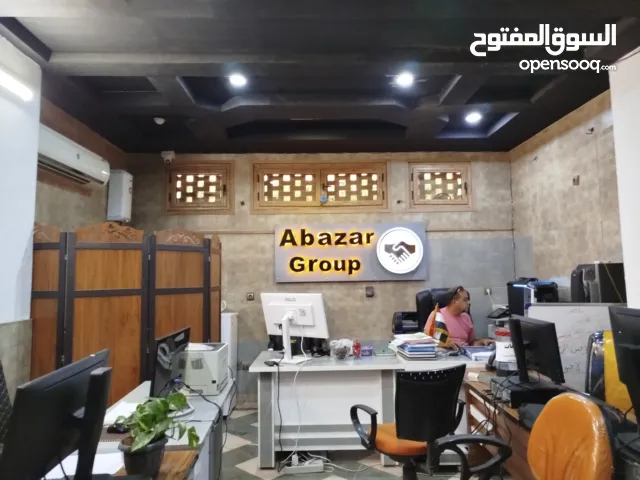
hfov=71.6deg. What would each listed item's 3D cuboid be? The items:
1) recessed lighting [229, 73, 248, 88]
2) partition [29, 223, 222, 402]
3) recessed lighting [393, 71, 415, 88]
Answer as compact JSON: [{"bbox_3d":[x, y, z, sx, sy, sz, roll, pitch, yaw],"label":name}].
[{"bbox_3d":[-0.607,-1.196,3.309,0.140,0.040,0.140,-1,-5,-1],"label":"recessed lighting"},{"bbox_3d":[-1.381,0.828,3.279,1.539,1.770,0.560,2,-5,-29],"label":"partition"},{"bbox_3d":[0.628,-1.208,3.328,0.140,0.040,0.140,-1,-5,-1],"label":"recessed lighting"}]

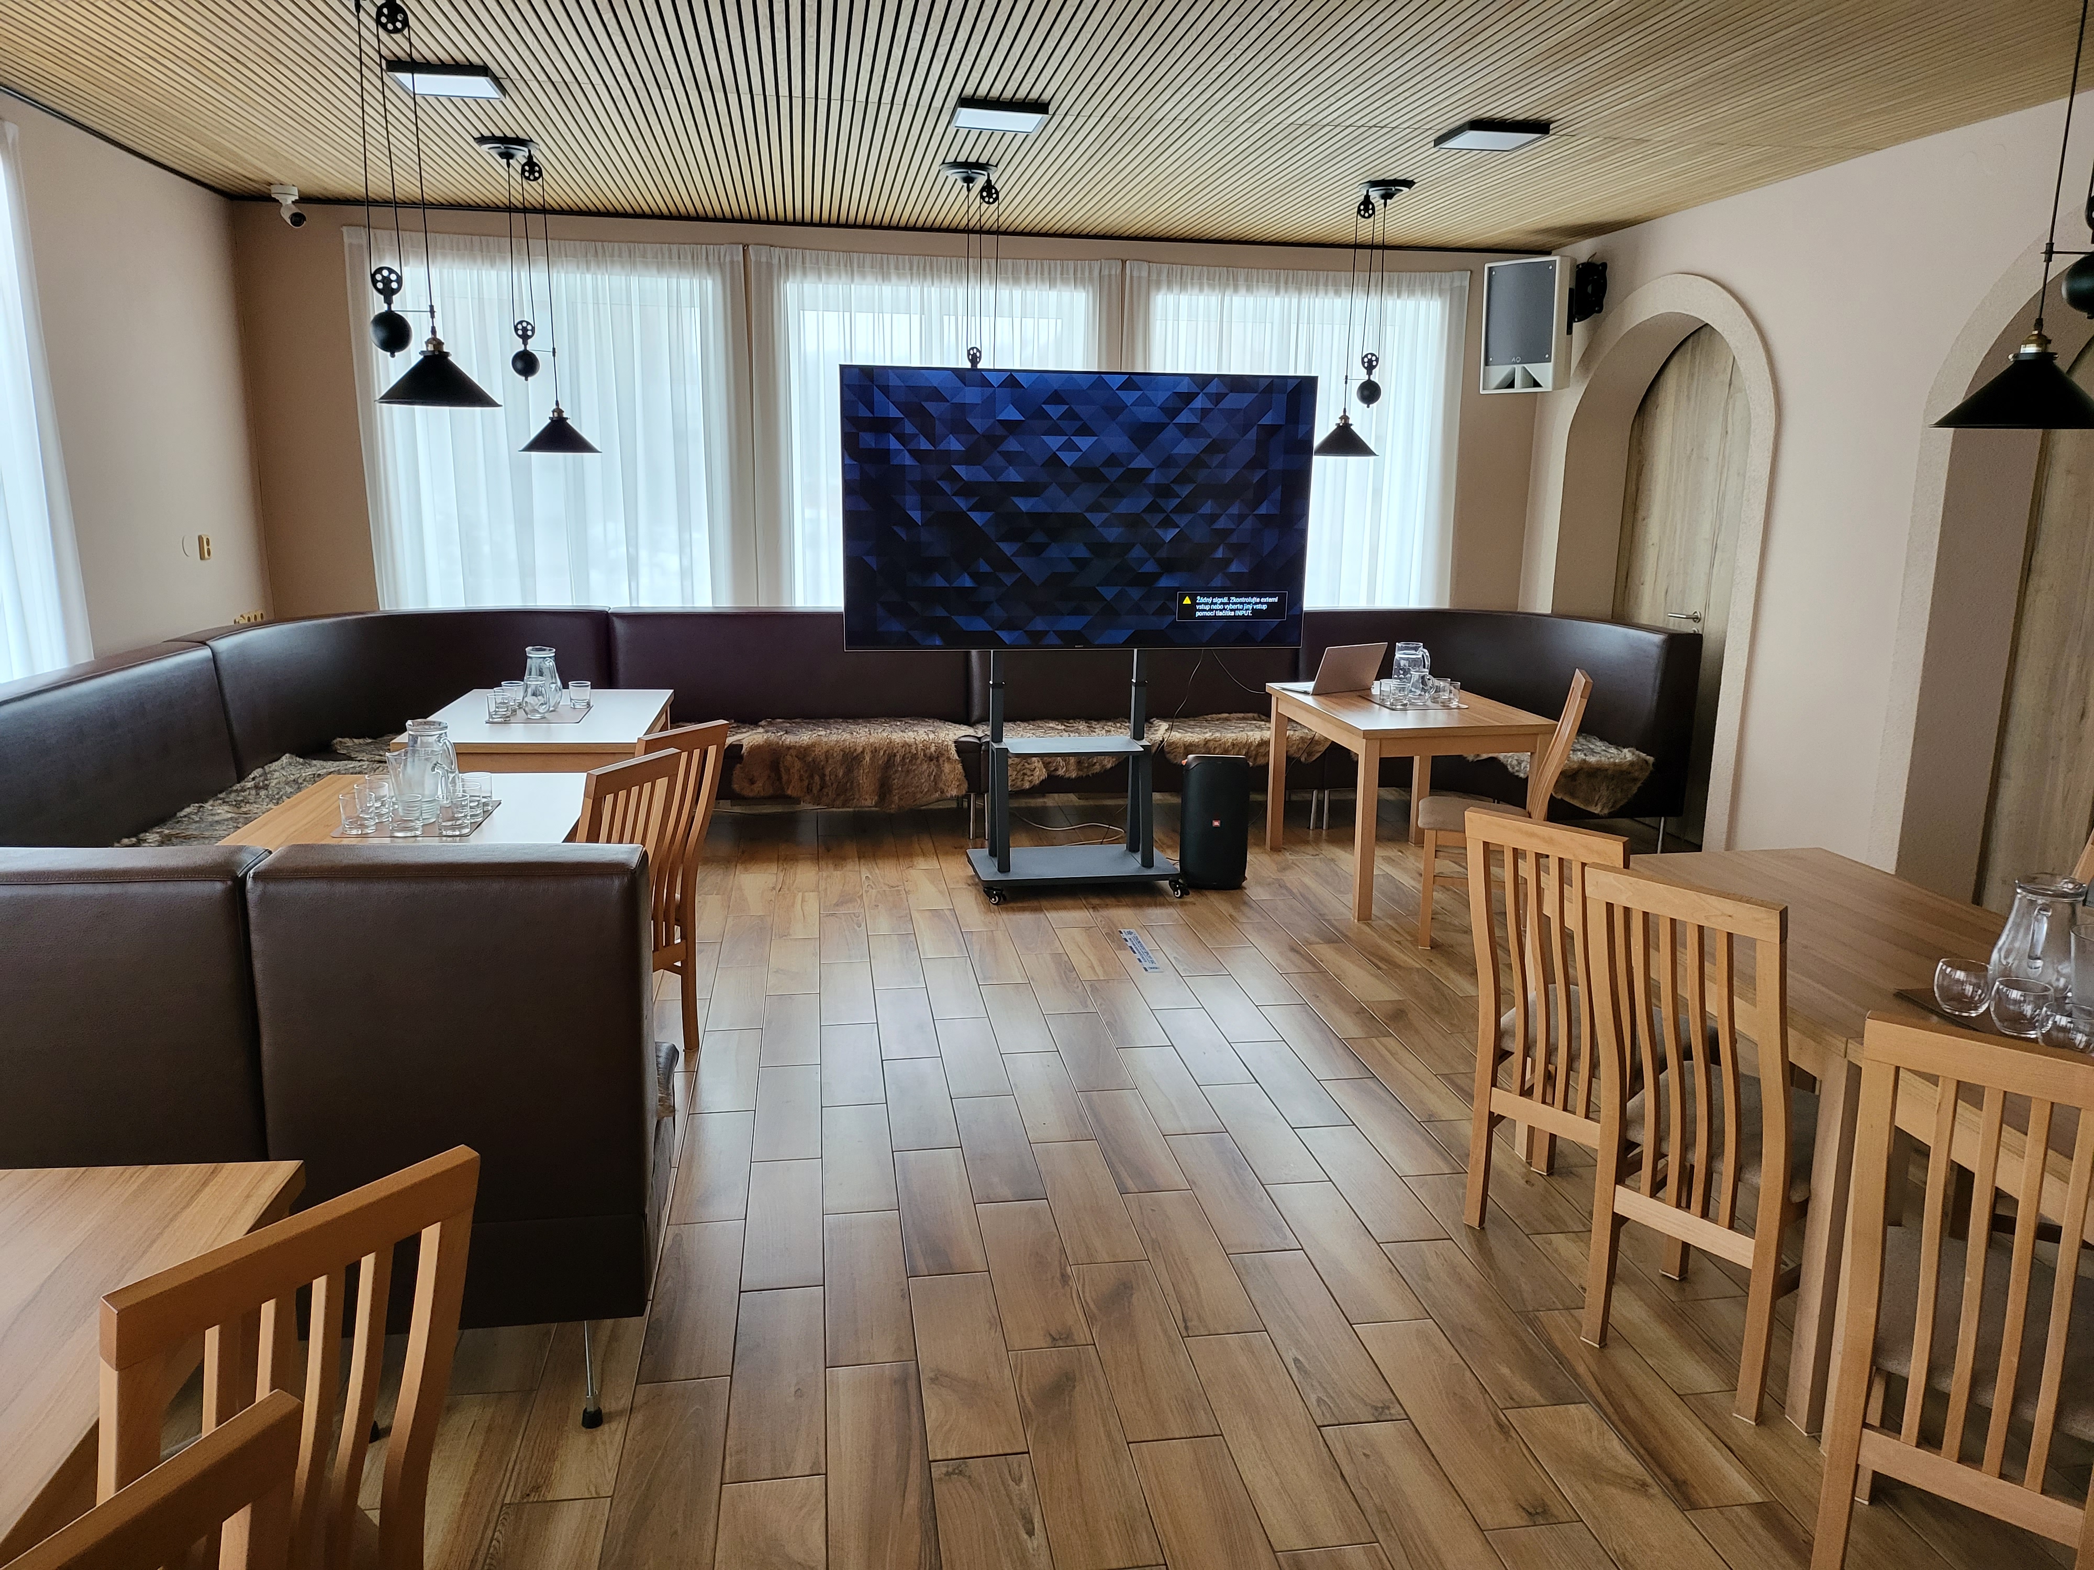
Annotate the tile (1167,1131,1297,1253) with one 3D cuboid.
[{"bbox_3d":[0.437,0.983,3.514,0.173,0.010,0.599,-1,12,-9],"label":"tile"}]

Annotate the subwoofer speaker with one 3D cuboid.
[{"bbox_3d":[0.718,0.138,6.220,0.290,0.550,0.280,1,12,3],"label":"subwoofer speaker"}]

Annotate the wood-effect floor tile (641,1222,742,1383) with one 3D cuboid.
[{"bbox_3d":[-0.732,1.066,3.030,0.176,0.010,0.600,-1,12,-9],"label":"wood-effect floor tile"}]

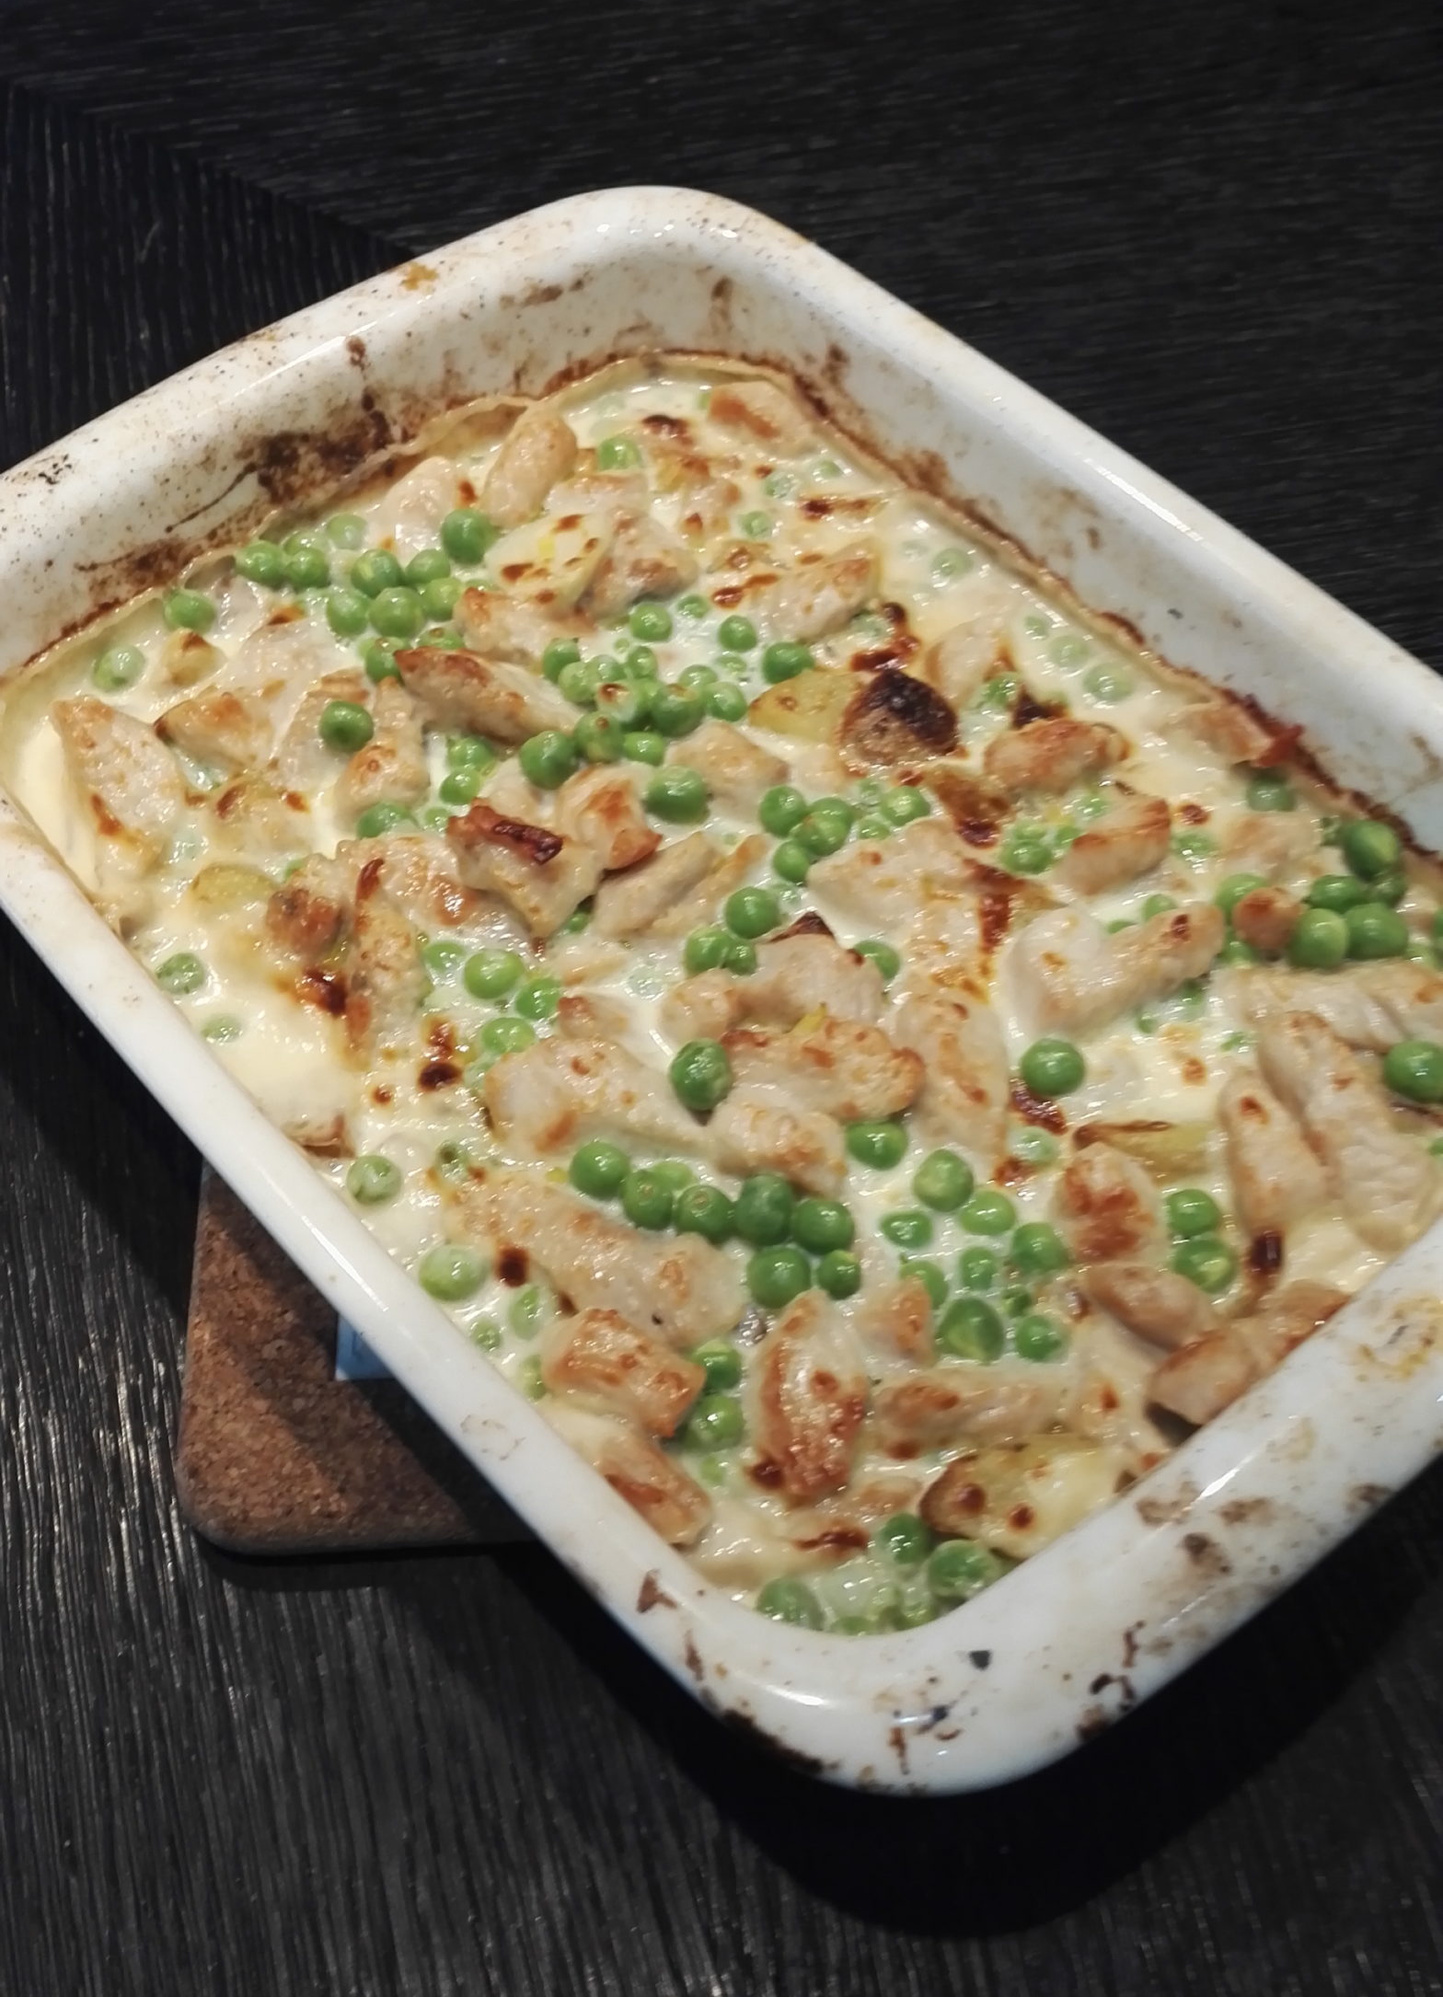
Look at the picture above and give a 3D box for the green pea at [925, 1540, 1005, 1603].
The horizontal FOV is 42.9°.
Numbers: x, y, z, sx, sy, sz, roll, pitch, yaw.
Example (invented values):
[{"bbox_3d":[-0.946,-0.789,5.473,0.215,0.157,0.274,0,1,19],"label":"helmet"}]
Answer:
[{"bbox_3d":[0.035,0.081,0.262,0.010,0.009,0.009,0,61,0],"label":"green pea"}]

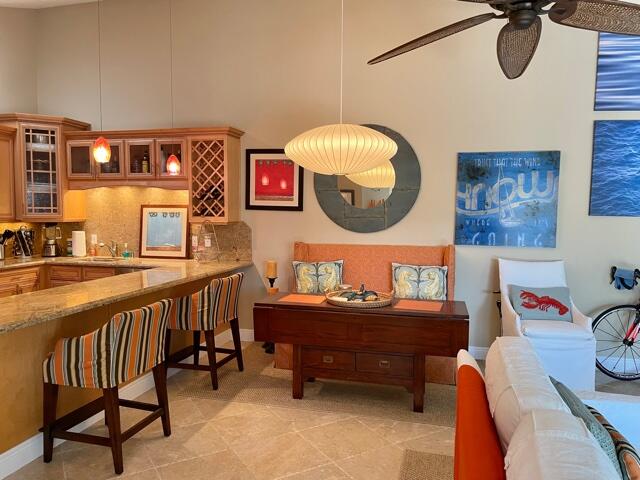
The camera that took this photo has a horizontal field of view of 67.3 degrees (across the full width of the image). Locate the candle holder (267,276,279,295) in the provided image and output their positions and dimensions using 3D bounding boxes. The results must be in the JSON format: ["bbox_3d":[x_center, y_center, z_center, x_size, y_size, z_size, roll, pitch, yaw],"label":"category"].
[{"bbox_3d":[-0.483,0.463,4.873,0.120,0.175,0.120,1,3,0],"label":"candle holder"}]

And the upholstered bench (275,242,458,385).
[{"bbox_3d":[0.463,0.630,4.654,1.658,1.145,0.750,1,3,15],"label":"upholstered bench"}]

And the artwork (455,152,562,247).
[{"bbox_3d":[1.806,-0.391,4.660,0.920,0.908,0.035,1,3,15],"label":"artwork"}]

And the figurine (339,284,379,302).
[{"bbox_3d":[0.307,0.423,3.808,0.300,0.110,0.180,1,3,15],"label":"figurine"}]

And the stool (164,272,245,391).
[{"bbox_3d":[-1.026,0.756,4.213,0.560,0.910,0.570,2,3,13],"label":"stool"}]

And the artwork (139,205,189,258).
[{"bbox_3d":[-1.784,-0.087,5.538,0.615,0.620,0.030,2,0,13],"label":"artwork"}]

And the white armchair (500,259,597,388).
[{"bbox_3d":[2.002,0.730,4.329,0.645,1.035,0.640,1,3,8],"label":"white armchair"}]

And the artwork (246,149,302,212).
[{"bbox_3d":[-0.492,-0.654,5.227,0.660,0.665,0.035,2,3,13],"label":"artwork"}]

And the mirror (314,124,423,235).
[{"bbox_3d":[0.484,-0.635,5.006,1.115,1.120,0.040,2,3,13],"label":"mirror"}]

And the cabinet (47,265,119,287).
[{"bbox_3d":[-2.484,0.688,5.486,0.880,0.875,0.620,1,3,15],"label":"cabinet"}]

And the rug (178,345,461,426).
[{"bbox_3d":[0.243,1.219,4.292,2.510,0.012,1.585,2,3,13],"label":"rug"}]

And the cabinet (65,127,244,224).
[{"bbox_3d":[-1.898,-0.709,5.471,2.090,1.007,0.360,1,3,15],"label":"cabinet"}]

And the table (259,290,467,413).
[{"bbox_3d":[0.326,0.871,3.807,1.593,0.756,0.590,1,3,15],"label":"table"}]

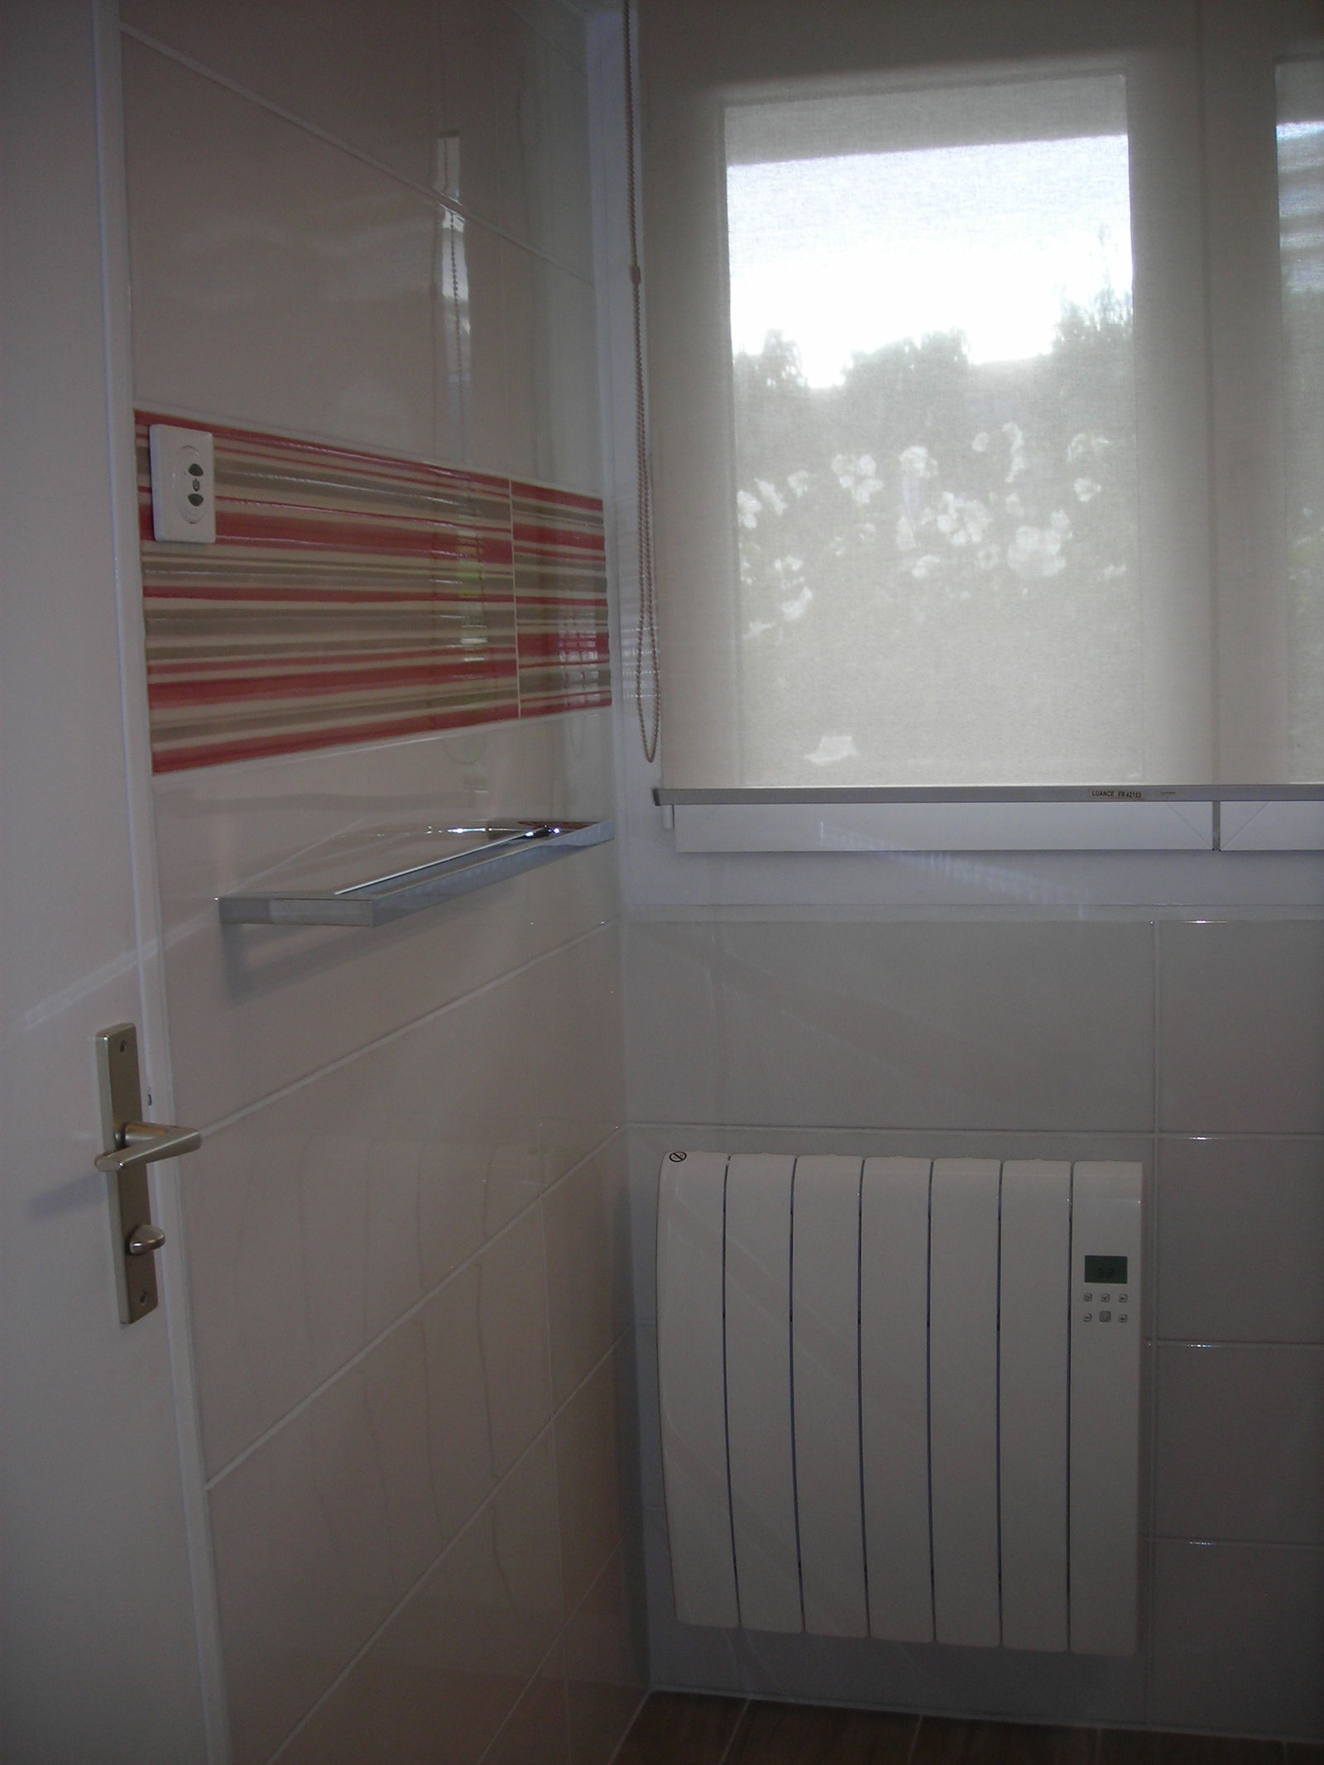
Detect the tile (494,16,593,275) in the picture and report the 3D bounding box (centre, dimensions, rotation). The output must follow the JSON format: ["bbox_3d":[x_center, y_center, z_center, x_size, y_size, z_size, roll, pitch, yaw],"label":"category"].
[{"bbox_3d":[-0.131,-0.786,2.071,0.015,0.250,0.320,0,7,15],"label":"tile"}]

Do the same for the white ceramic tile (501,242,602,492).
[{"bbox_3d":[-0.122,-0.547,2.100,0.015,0.250,0.327,0,7,15],"label":"white ceramic tile"}]

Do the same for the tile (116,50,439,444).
[{"bbox_3d":[-0.278,-0.466,1.520,0.015,0.250,0.558,0,7,15],"label":"tile"}]

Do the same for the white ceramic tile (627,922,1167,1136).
[{"bbox_3d":[0.261,0.167,2.276,0.631,0.247,0.015,0,7,14],"label":"white ceramic tile"}]

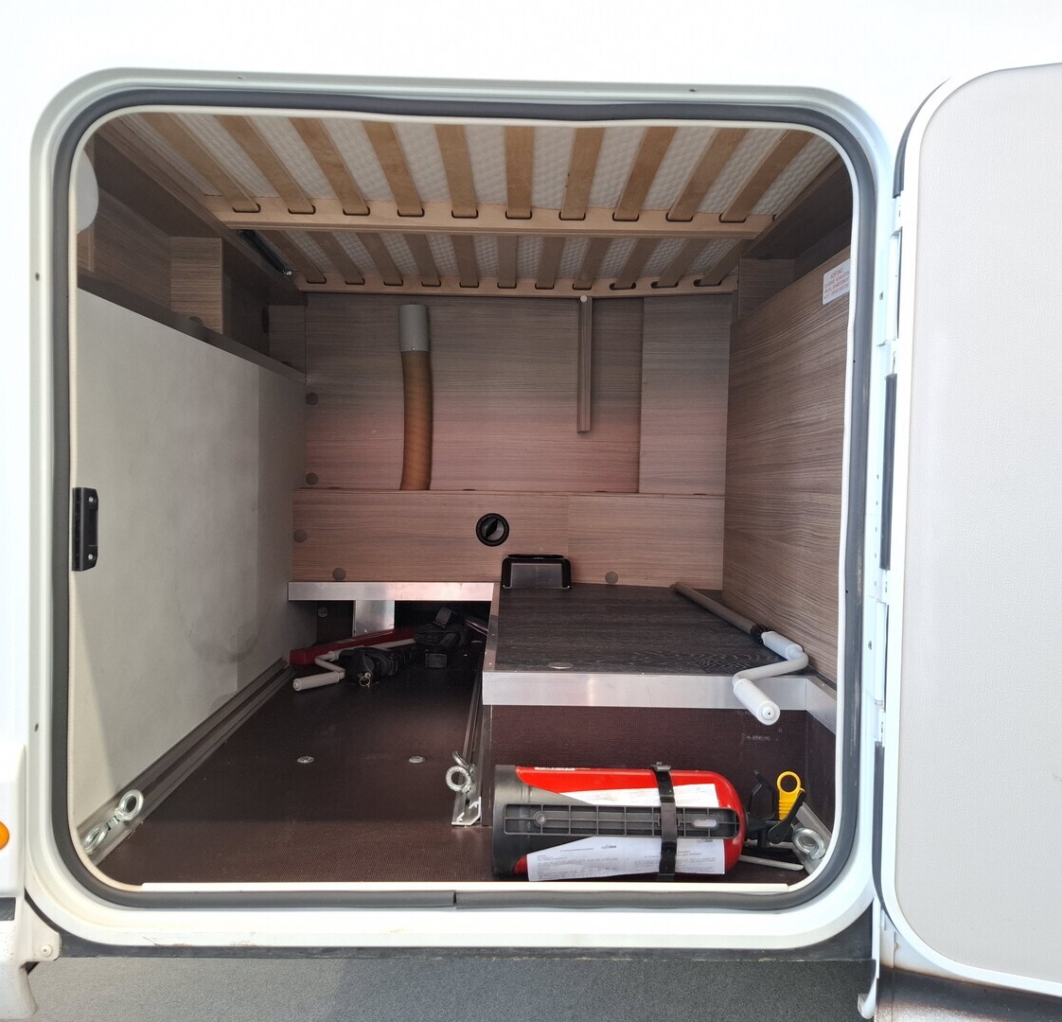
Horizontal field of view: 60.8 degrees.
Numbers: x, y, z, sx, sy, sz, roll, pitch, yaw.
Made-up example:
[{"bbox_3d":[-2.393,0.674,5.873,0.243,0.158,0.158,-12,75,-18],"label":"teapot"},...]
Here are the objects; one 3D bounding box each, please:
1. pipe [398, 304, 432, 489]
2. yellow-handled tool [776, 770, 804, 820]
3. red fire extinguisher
[{"bbox_3d":[-0.268,-0.266,2.102,0.074,0.433,0.070,1,3,0],"label":"pipe"},{"bbox_3d":[0.288,0.315,1.005,0.028,0.056,0.012,6,3,-1],"label":"yellow-handled tool"},{"bbox_3d":[0.102,0.344,0.998,0.293,0.117,0.122,1,3,0],"label":"red fire extinguisher"}]

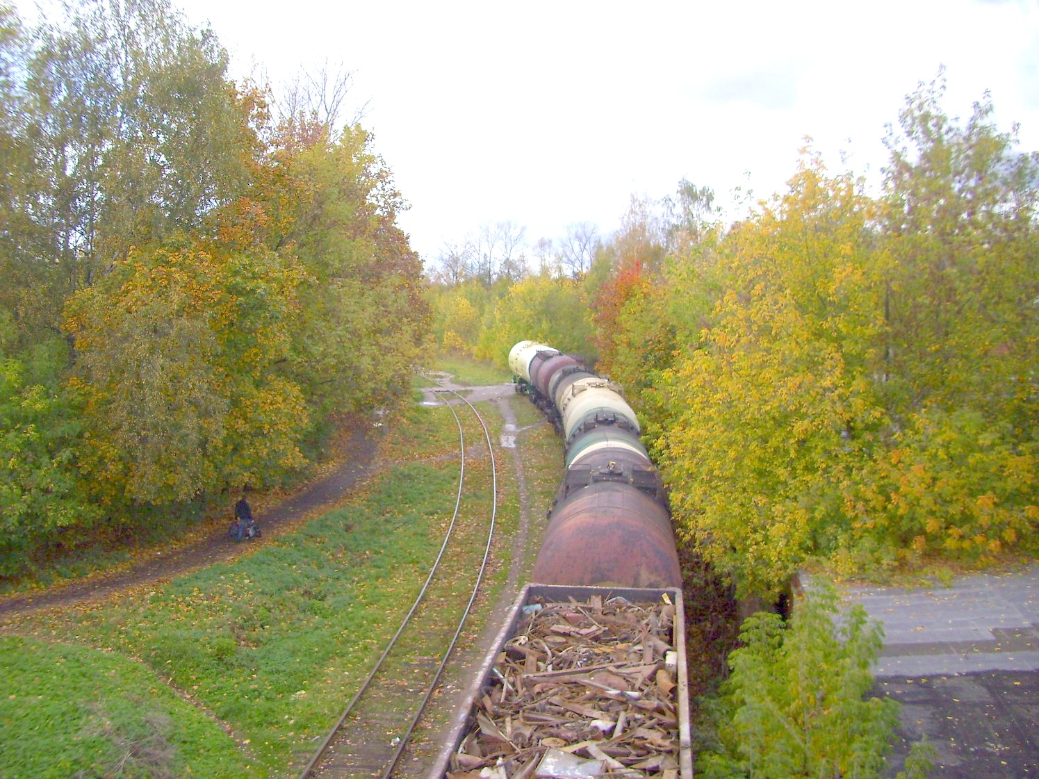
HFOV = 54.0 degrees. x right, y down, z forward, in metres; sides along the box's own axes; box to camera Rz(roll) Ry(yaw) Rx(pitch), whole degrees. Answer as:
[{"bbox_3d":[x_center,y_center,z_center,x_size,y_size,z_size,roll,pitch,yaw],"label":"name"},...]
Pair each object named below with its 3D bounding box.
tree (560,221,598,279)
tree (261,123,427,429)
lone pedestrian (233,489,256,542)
[{"bbox_3d":[8.890,-15.286,149.219,6.200,18.600,6.200,0,6,0],"label":"tree"},{"bbox_3d":[-10.628,-6.301,61.679,9.800,18.800,9.500,0,6,0],"label":"tree"},{"bbox_3d":[-9.951,4.603,36.872,0.700,1.750,0.500,2,6,14],"label":"lone pedestrian"}]

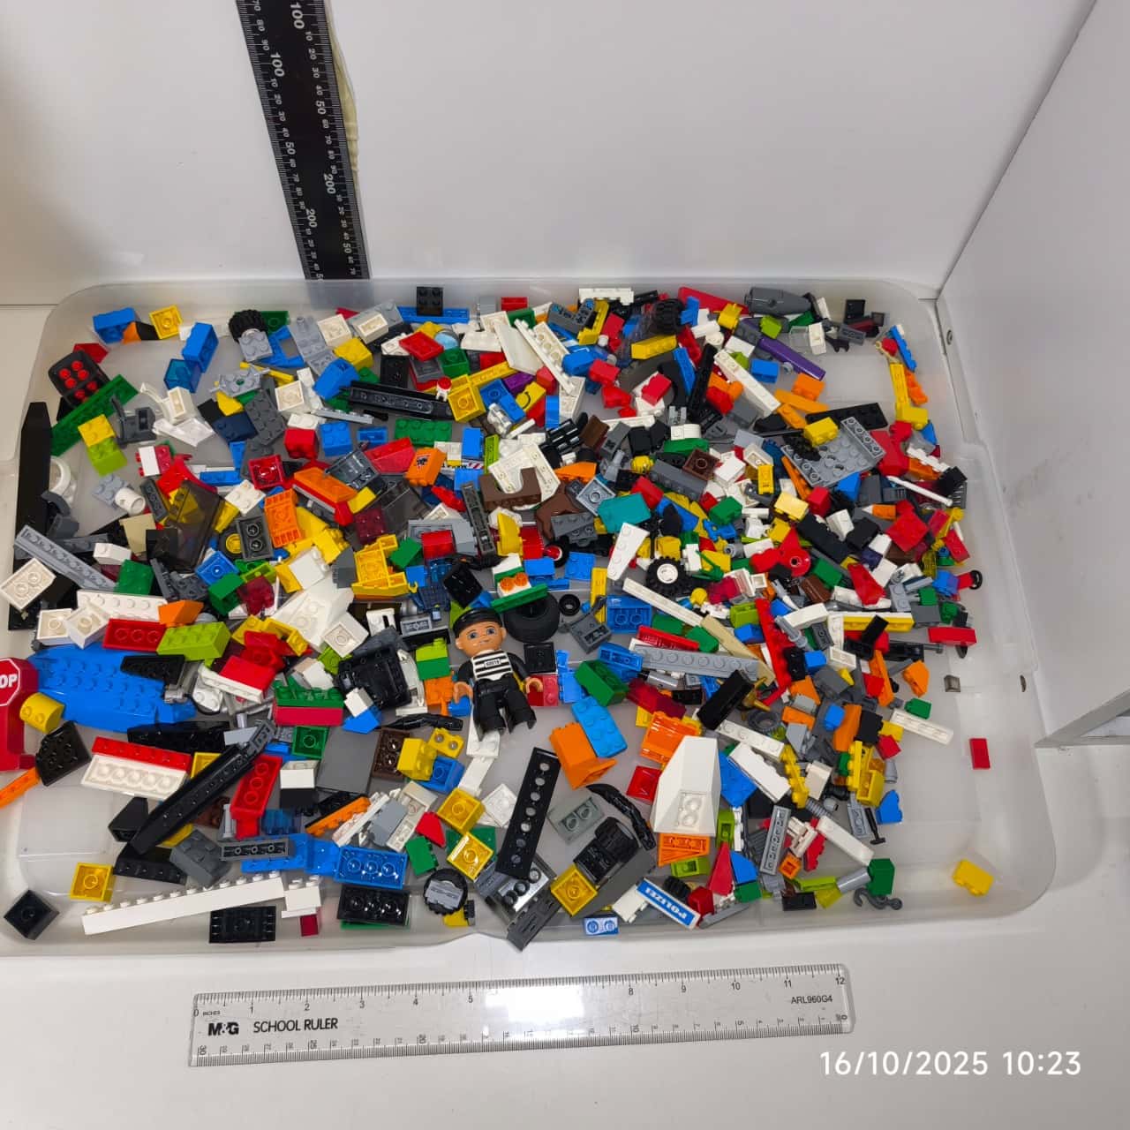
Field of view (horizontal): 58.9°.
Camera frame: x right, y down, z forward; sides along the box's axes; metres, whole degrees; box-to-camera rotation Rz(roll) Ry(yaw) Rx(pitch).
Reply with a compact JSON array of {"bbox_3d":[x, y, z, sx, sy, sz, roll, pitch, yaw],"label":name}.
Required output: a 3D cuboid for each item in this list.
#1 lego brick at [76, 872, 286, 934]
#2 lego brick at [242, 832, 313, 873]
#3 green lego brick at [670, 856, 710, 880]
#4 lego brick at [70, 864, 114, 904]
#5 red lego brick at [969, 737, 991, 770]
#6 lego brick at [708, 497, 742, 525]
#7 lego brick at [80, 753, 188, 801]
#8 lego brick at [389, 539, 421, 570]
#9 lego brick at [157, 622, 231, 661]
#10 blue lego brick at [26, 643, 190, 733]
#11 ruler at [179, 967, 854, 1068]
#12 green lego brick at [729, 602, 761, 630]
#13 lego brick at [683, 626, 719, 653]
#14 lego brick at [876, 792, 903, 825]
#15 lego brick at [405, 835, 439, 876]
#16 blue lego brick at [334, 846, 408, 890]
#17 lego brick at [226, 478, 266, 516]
[{"bbox_3d":[-0.183,0.163,0.485,0.096,0.008,0.011,-10,87,-2],"label":"lego brick"},{"bbox_3d":[-0.142,0.141,0.492,0.032,0.011,0.016,-1,64,-5],"label":"lego brick"},{"bbox_3d":[0.063,0.150,0.495,0.016,0.011,0.008,-21,62,35],"label":"green lego brick"},{"bbox_3d":[-0.227,0.154,0.483,0.016,0.011,0.016,2,63,-1],"label":"lego brick"},{"bbox_3d":[0.216,0.099,0.521,0.008,0.003,0.016,1,74,-3],"label":"red lego brick"},{"bbox_3d":[0.095,-0.030,0.586,0.016,0.008,0.011,-34,61,-22],"label":"lego brick"},{"bbox_3d":[-0.215,0.108,0.503,0.048,0.005,0.016,10,59,3],"label":"lego brick"},{"bbox_3d":[-0.087,-0.006,0.545,0.011,0.010,0.016,36,71,9],"label":"lego brick"},{"bbox_3d":[-0.191,0.040,0.516,0.032,0.011,0.016,-7,42,10],"label":"lego brick"},{"bbox_3d":[-0.231,0.062,0.509,0.080,0.014,0.046,6,68,0],"label":"blue lego brick"},{"bbox_3d":[-0.017,0.210,0.471,0.309,0.003,0.030,-1,63,-3],"label":"ruler"},{"bbox_3d":[0.100,0.028,0.549,0.016,0.011,0.008,-11,33,-7],"label":"green lego brick"},{"bbox_3d":[0.074,0.042,0.550,0.016,0.008,0.011,36,67,15],"label":"lego brick"},{"bbox_3d":[0.166,0.124,0.513,0.011,0.008,0.016,-4,67,-7],"label":"lego brick"},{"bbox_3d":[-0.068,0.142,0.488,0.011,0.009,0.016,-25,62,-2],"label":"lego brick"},{"bbox_3d":[-0.093,0.146,0.482,0.032,0.011,0.016,7,70,-2],"label":"blue lego brick"},{"bbox_3d":[-0.179,-0.038,0.561,0.016,0.005,0.016,35,65,17],"label":"lego brick"}]

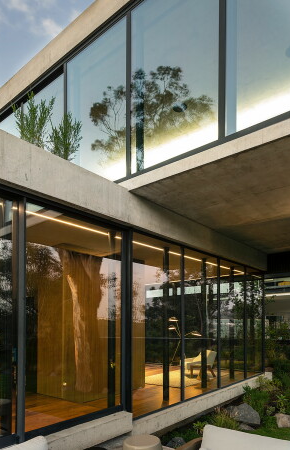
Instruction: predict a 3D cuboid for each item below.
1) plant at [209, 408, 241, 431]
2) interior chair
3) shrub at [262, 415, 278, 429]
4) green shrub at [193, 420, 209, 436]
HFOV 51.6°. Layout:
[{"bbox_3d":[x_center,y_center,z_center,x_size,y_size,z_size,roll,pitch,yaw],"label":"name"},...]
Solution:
[{"bbox_3d":[1.365,3.348,5.150,0.480,0.380,0.440,0,-8,0],"label":"plant"},{"bbox_3d":[1.404,3.614,7.800,0.760,0.700,0.700,2,-8,-14],"label":"interior chair"},{"bbox_3d":[2.200,3.471,5.300,0.270,0.240,0.250,0,-8,0],"label":"shrub"},{"bbox_3d":[0.942,3.397,5.000,0.260,0.260,0.260,0,-8,0],"label":"green shrub"}]

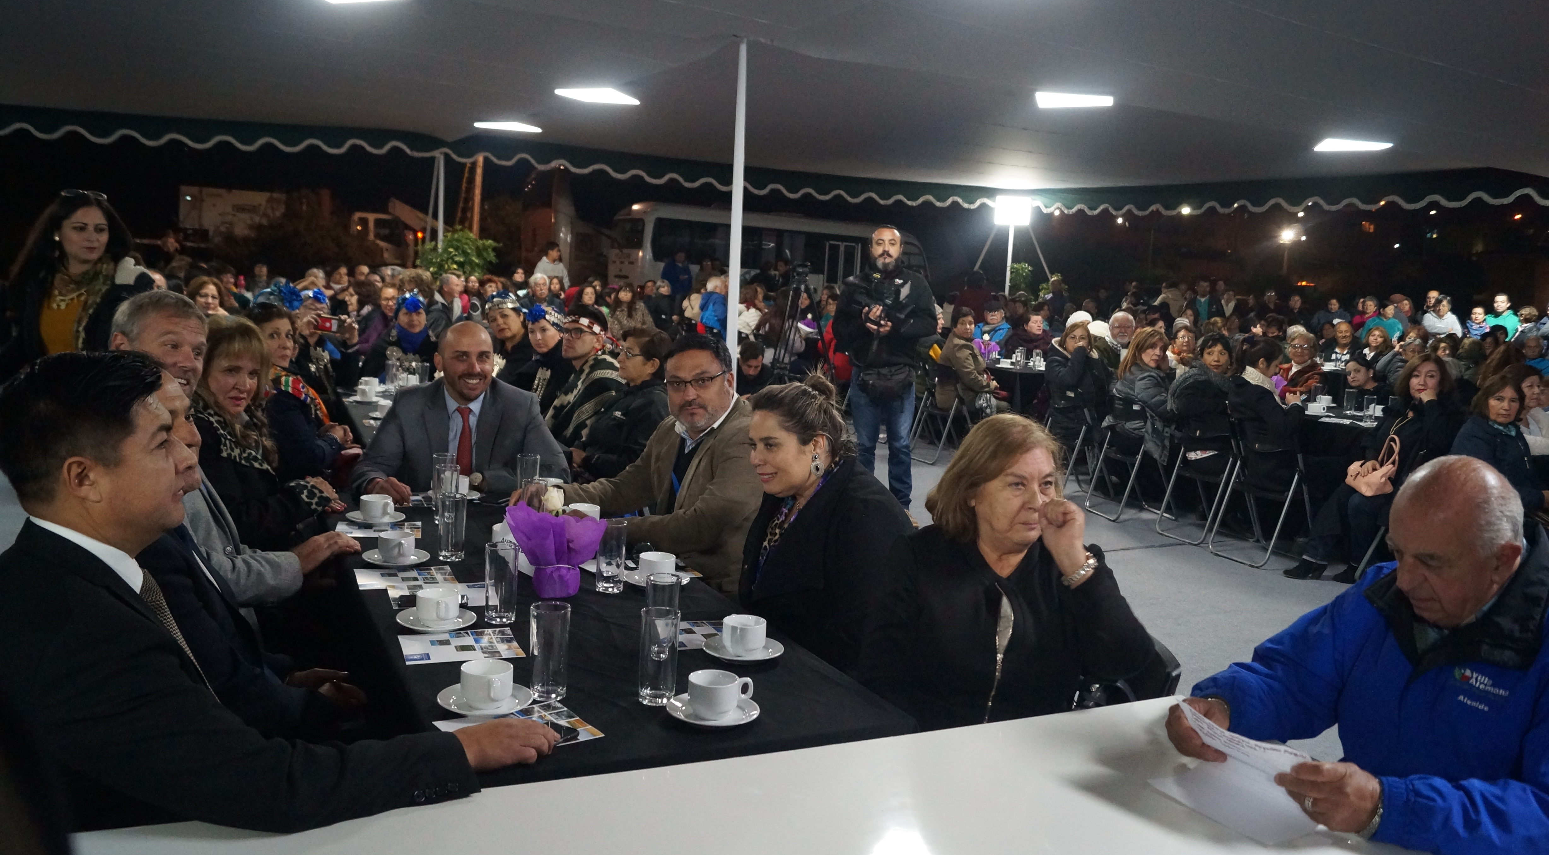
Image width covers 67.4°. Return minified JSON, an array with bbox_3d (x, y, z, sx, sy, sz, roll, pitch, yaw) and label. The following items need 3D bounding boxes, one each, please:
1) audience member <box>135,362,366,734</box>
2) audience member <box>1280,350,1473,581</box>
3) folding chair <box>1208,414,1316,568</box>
[{"bbox_3d":[-0.984,0.513,2.140,0.800,1.260,0.560,0,9,-22],"label":"audience member"},{"bbox_3d":[3.245,0.184,6.177,0.820,1.173,0.500,-1,9,-28],"label":"audience member"},{"bbox_3d":[2.835,0.339,6.611,0.480,0.790,0.450,-1,9,-25],"label":"folding chair"}]

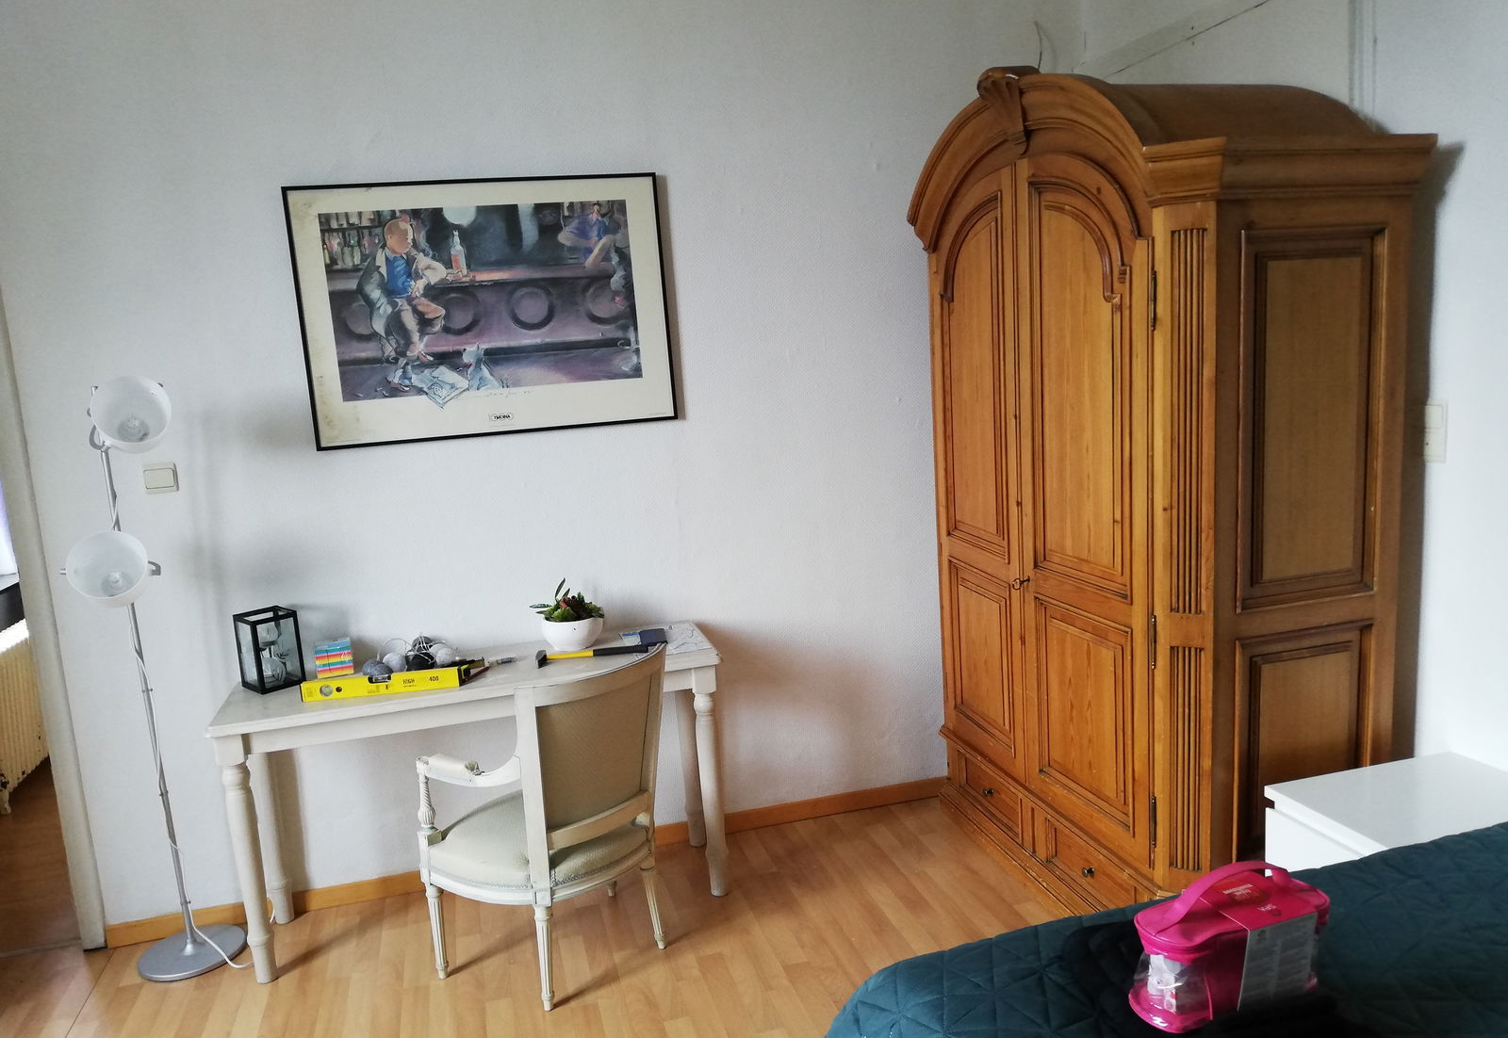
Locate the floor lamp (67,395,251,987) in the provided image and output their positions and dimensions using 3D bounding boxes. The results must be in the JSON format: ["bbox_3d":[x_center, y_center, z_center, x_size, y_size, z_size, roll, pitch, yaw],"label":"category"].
[{"bbox_3d":[-1.551,0.424,2.917,0.305,1.560,0.310,-7,10,-21],"label":"floor lamp"}]

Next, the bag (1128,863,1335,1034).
[{"bbox_3d":[0.652,0.571,1.543,0.270,0.190,0.115,-7,10,-17],"label":"bag"}]

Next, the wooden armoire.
[{"bbox_3d":[0.966,-0.052,3.011,0.630,2.155,1.370,-6,10,-15],"label":"wooden armoire"}]

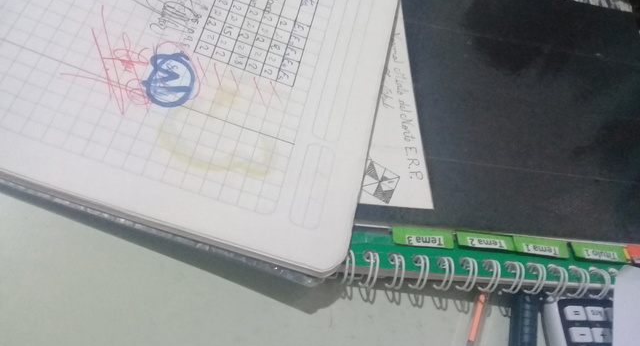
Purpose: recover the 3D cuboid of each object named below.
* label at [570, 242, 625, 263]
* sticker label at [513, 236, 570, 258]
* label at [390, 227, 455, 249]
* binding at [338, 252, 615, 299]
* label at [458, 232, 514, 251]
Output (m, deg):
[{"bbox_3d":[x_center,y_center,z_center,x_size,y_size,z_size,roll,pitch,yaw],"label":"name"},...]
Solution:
[{"bbox_3d":[0.149,0.042,0.303,0.035,0.002,0.009,7,62,-16],"label":"label"},{"bbox_3d":[0.114,0.038,0.293,0.033,0.002,0.009,8,61,-15],"label":"sticker label"},{"bbox_3d":[0.050,0.031,0.274,0.033,0.002,0.009,6,62,-16],"label":"label"},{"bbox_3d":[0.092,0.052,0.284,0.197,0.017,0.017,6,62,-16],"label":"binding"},{"bbox_3d":[0.083,0.034,0.284,0.033,0.002,0.008,7,62,-16],"label":"label"}]

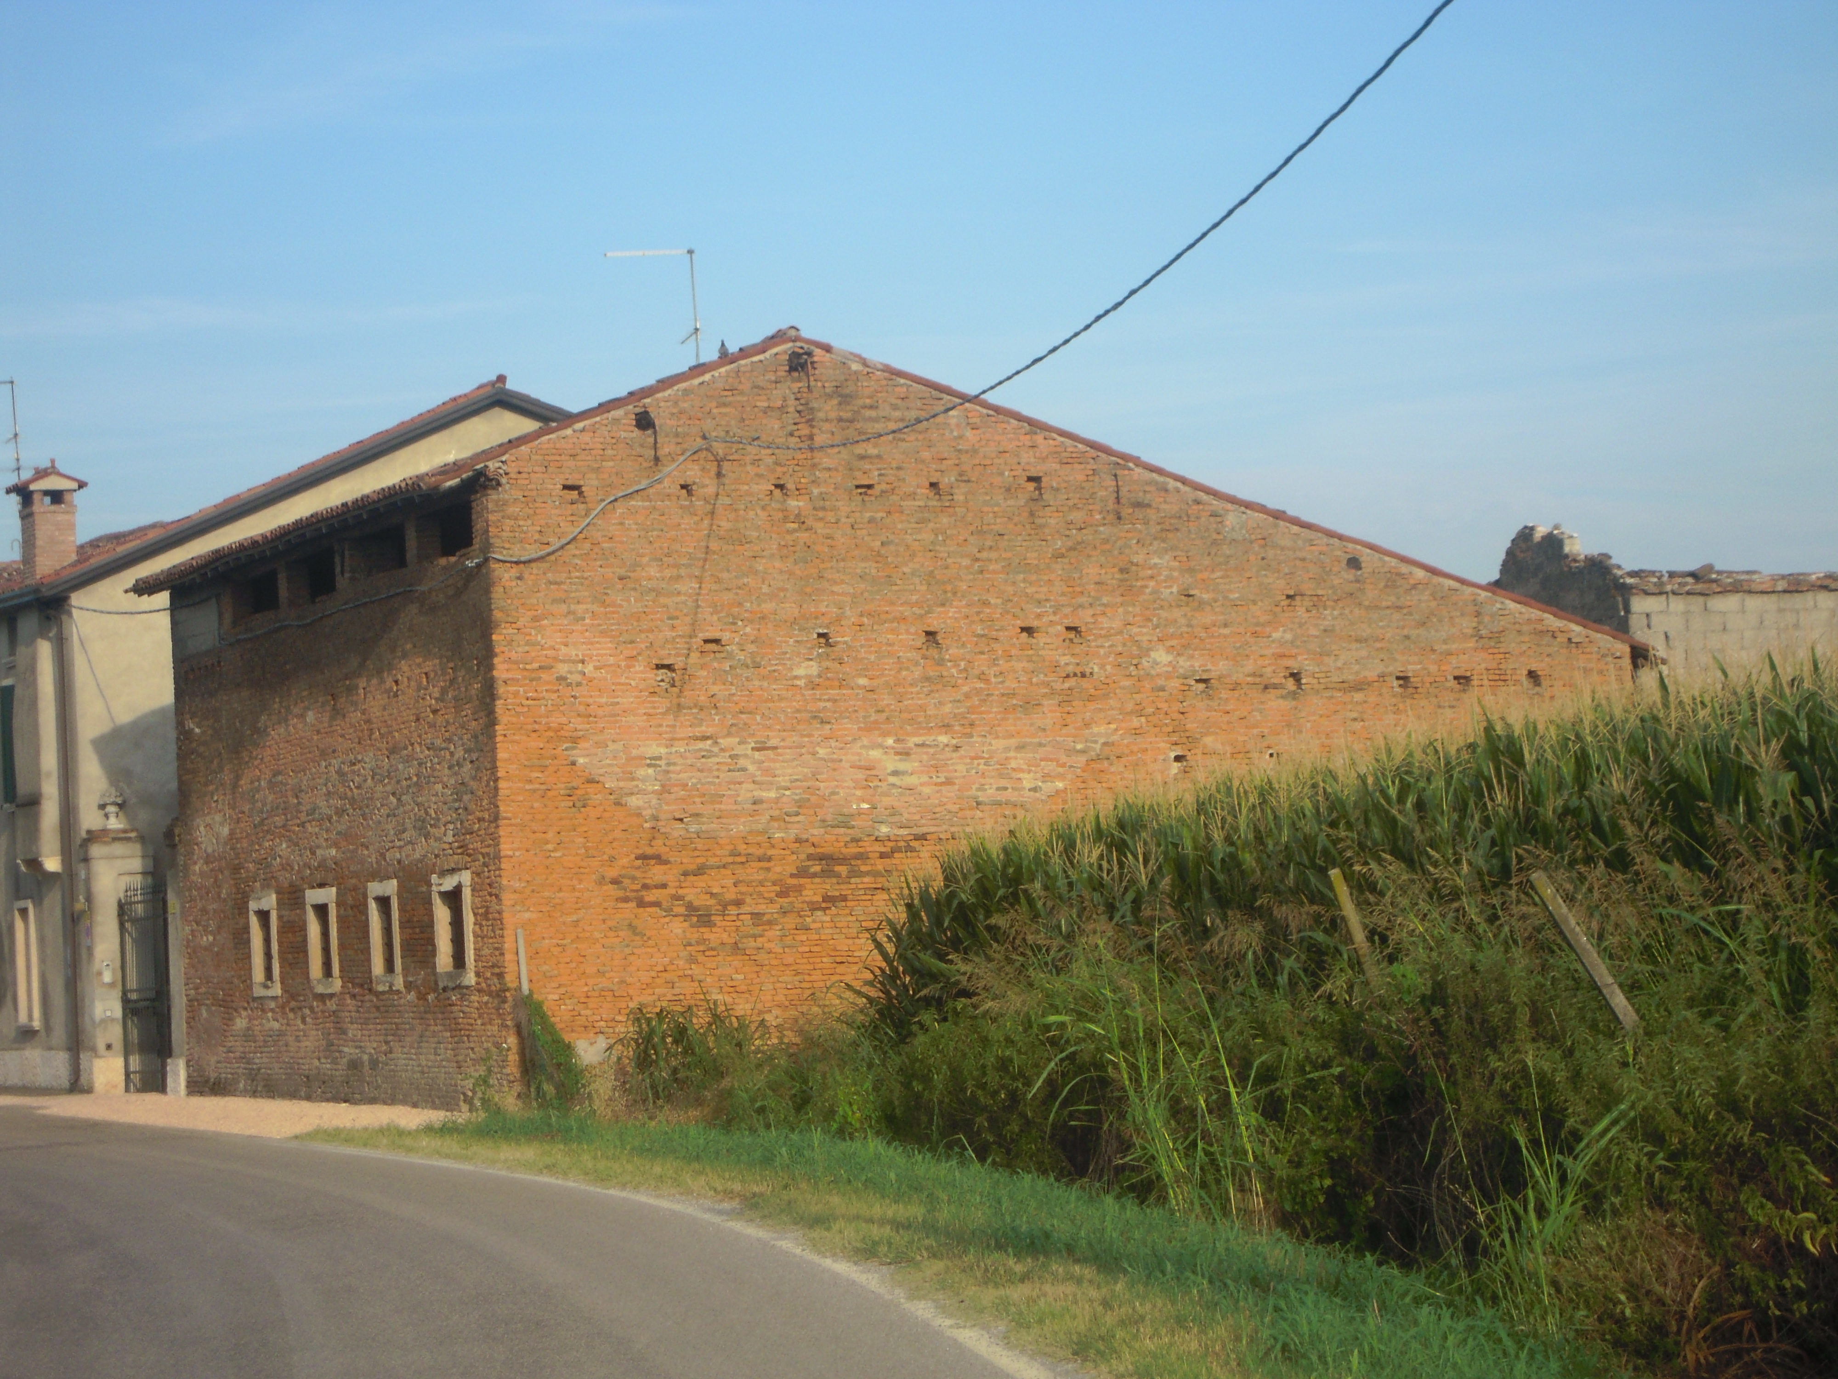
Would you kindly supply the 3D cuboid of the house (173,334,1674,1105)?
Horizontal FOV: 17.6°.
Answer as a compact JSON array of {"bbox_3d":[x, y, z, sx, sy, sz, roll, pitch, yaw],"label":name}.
[{"bbox_3d":[-0.946,0.614,70.279,13.843,8.079,15.124,-1,-3,-20],"label":"house"}]

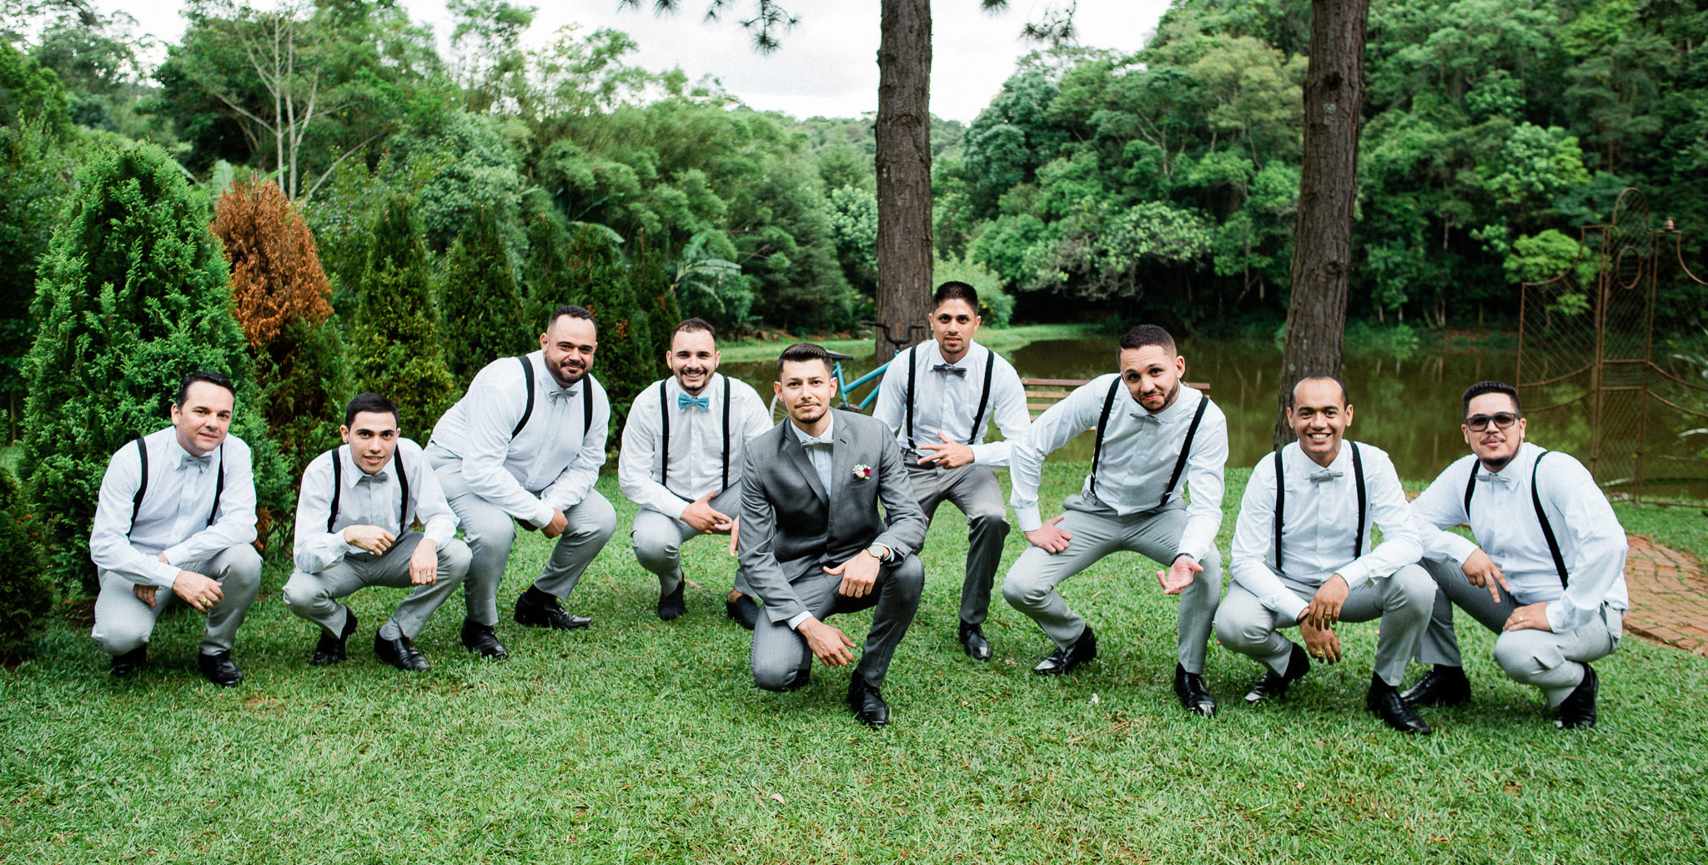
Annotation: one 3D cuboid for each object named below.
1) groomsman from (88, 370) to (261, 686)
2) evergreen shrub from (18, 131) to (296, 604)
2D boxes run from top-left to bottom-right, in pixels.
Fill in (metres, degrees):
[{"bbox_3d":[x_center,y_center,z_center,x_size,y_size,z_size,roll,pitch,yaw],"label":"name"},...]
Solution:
[{"bbox_3d":[-2.134,0.287,4.170,0.560,0.979,0.720,-3,7,-30],"label":"groomsman"},{"bbox_3d":[-2.844,-0.296,5.400,1.100,1.757,1.100,0,6,0],"label":"evergreen shrub"}]

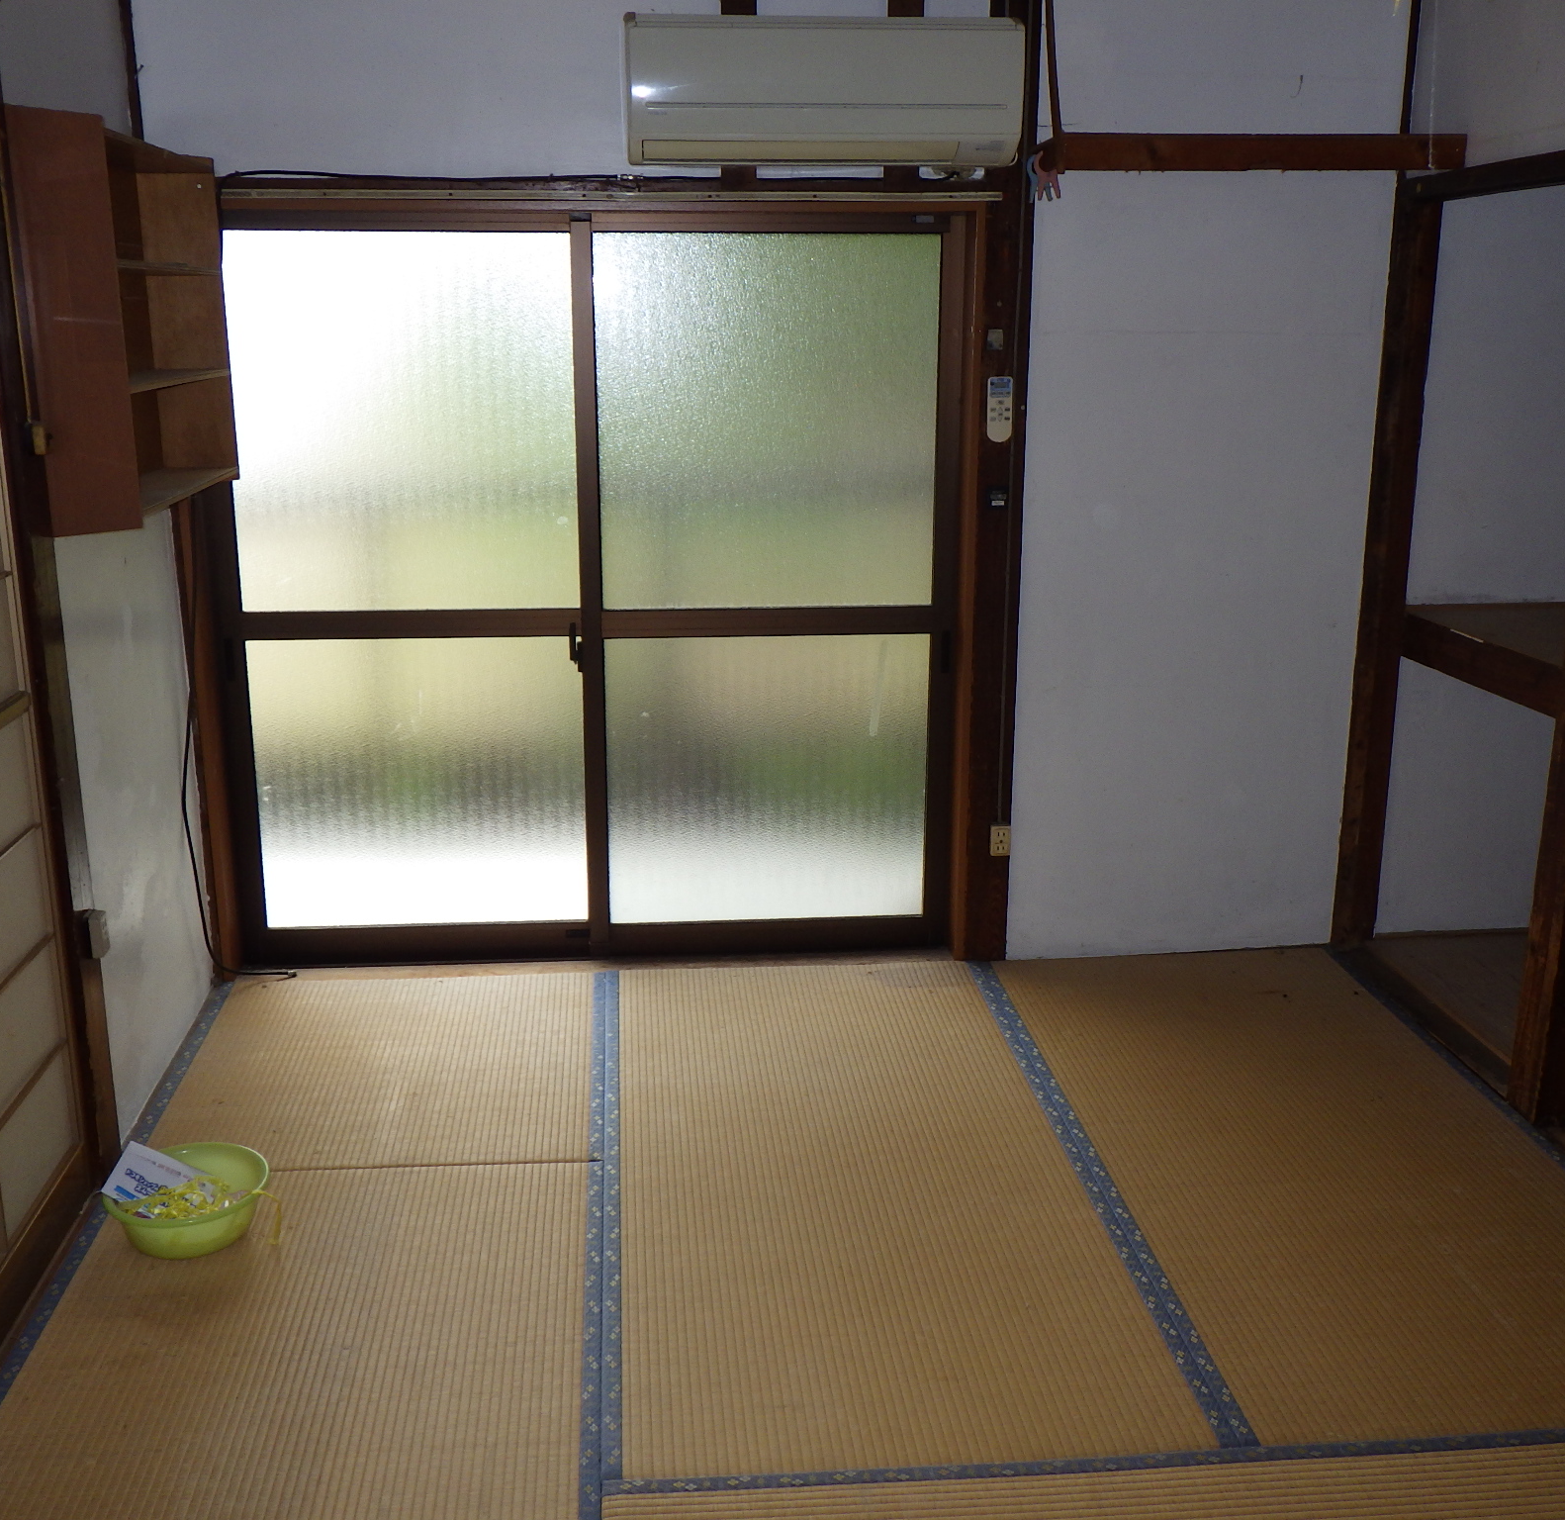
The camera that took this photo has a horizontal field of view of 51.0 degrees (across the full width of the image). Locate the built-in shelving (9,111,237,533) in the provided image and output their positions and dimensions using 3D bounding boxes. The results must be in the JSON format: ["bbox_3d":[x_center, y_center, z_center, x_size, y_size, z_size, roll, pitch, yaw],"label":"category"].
[{"bbox_3d":[-1.177,-0.796,3.012,0.144,0.659,0.752,-1,15,-5],"label":"built-in shelving"}]

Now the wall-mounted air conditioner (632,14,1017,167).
[{"bbox_3d":[0.079,-1.323,3.295,0.782,0.273,0.201,-1,15,-5],"label":"wall-mounted air conditioner"}]

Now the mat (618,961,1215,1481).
[{"bbox_3d":[0.111,0.741,3.052,0.861,0.045,1.749,-1,15,-5],"label":"mat"}]

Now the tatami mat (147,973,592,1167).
[{"bbox_3d":[-0.820,0.644,3.407,0.875,0.045,0.894,-1,15,-5],"label":"tatami mat"}]

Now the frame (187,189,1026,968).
[{"bbox_3d":[-0.422,-0.343,3.700,1.681,1.709,0.082,-1,15,-5],"label":"frame"}]

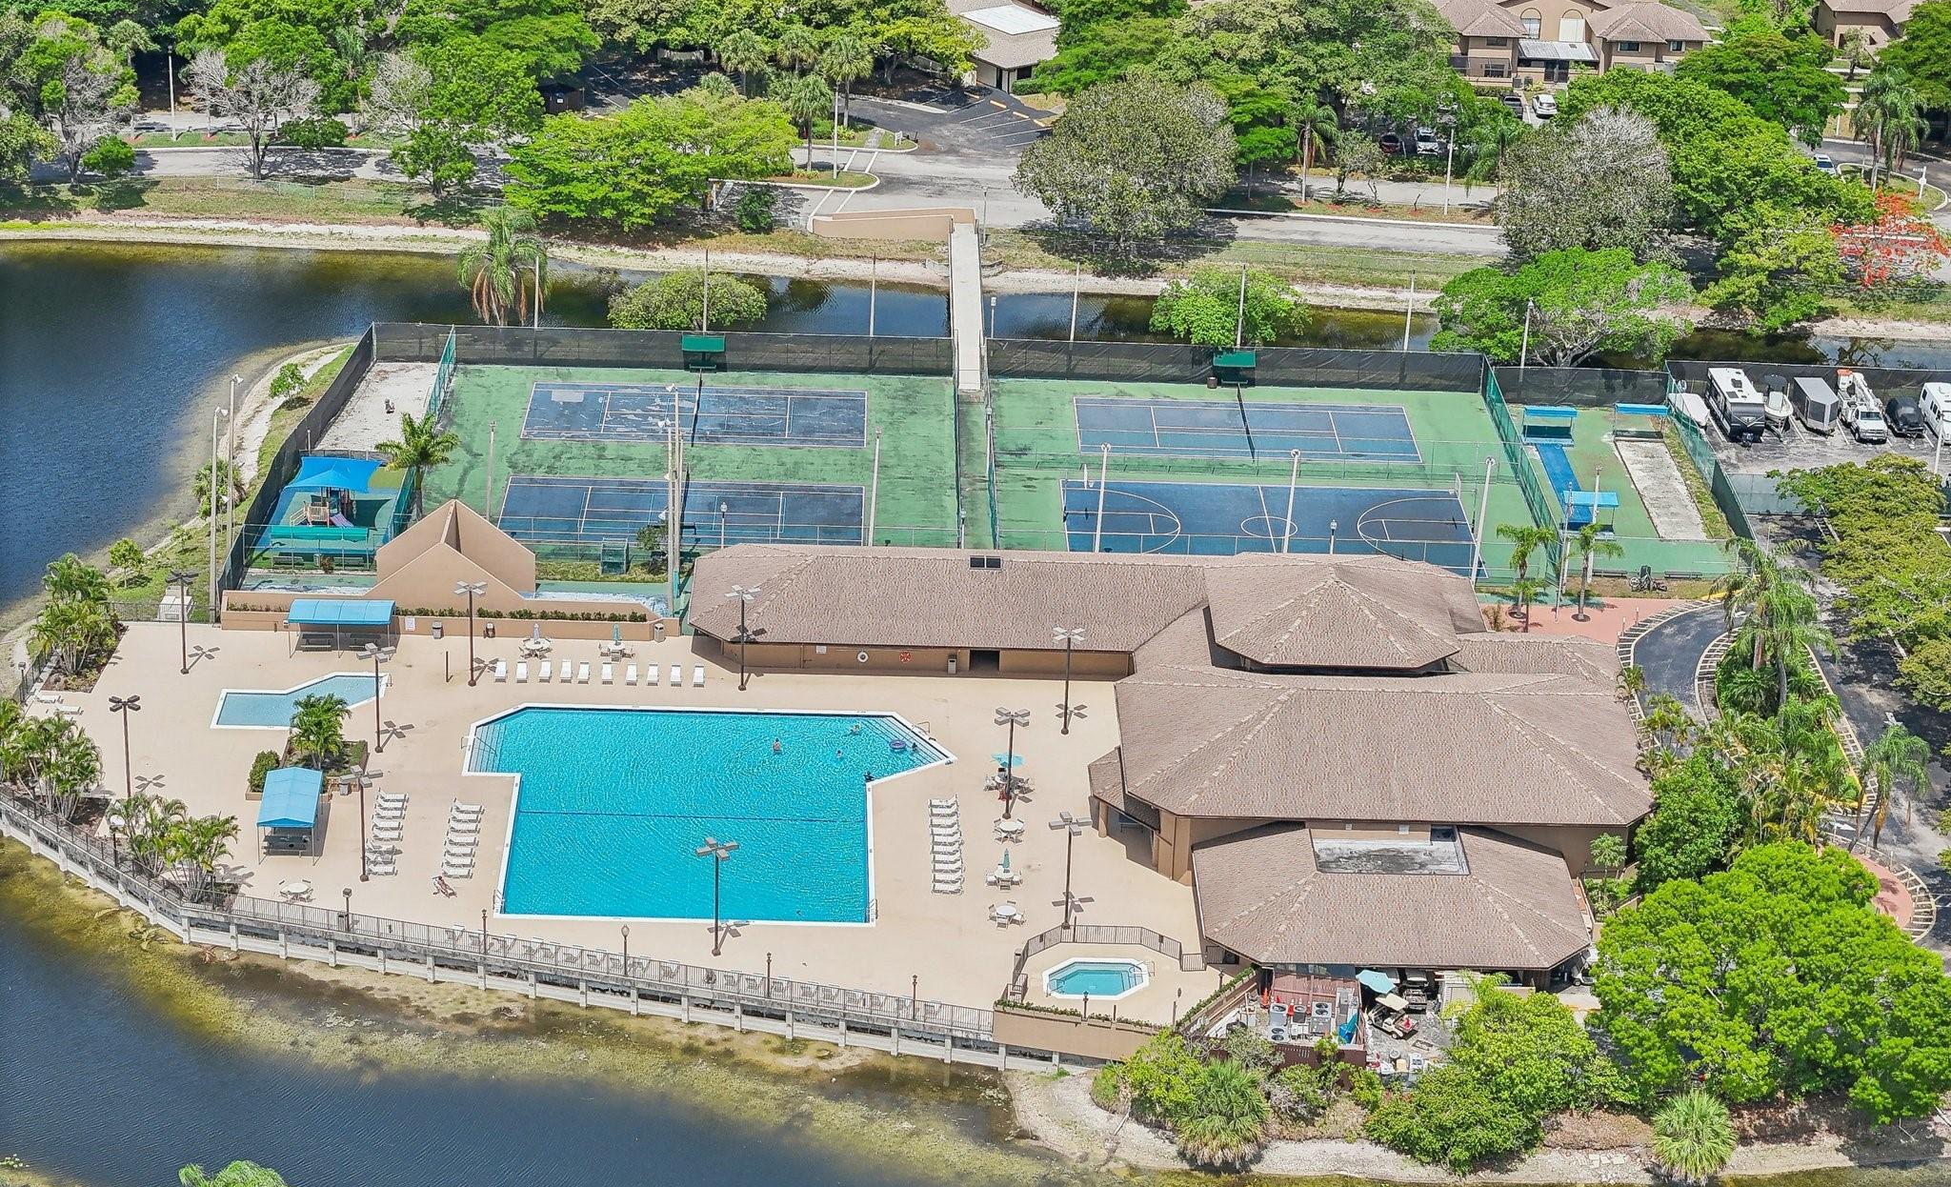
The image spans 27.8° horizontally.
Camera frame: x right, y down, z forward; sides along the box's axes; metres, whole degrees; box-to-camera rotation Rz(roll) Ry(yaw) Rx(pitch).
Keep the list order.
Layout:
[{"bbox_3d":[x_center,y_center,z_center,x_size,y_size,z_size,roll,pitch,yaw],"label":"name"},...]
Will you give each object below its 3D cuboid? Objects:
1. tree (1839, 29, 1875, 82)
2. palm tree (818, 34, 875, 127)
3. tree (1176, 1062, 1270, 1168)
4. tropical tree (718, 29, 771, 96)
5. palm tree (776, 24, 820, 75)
[{"bbox_3d":[82.941,-50.735,371.030,3.300,5.000,3.300,1,23,-2],"label":"tree"},{"bbox_3d":[-11.159,-44.099,341.810,4.600,8.600,4.500,2,23,0],"label":"palm tree"},{"bbox_3d":[11.915,24.657,190.424,4.600,5.100,4.600,1,23,-2],"label":"tree"},{"bbox_3d":[-20.132,-45.444,345.466,4.500,8.000,4.500,1,23,-2],"label":"tropical tree"},{"bbox_3d":[-15.542,-45.981,346.889,4.000,8.200,4.000,1,23,-2],"label":"palm tree"}]

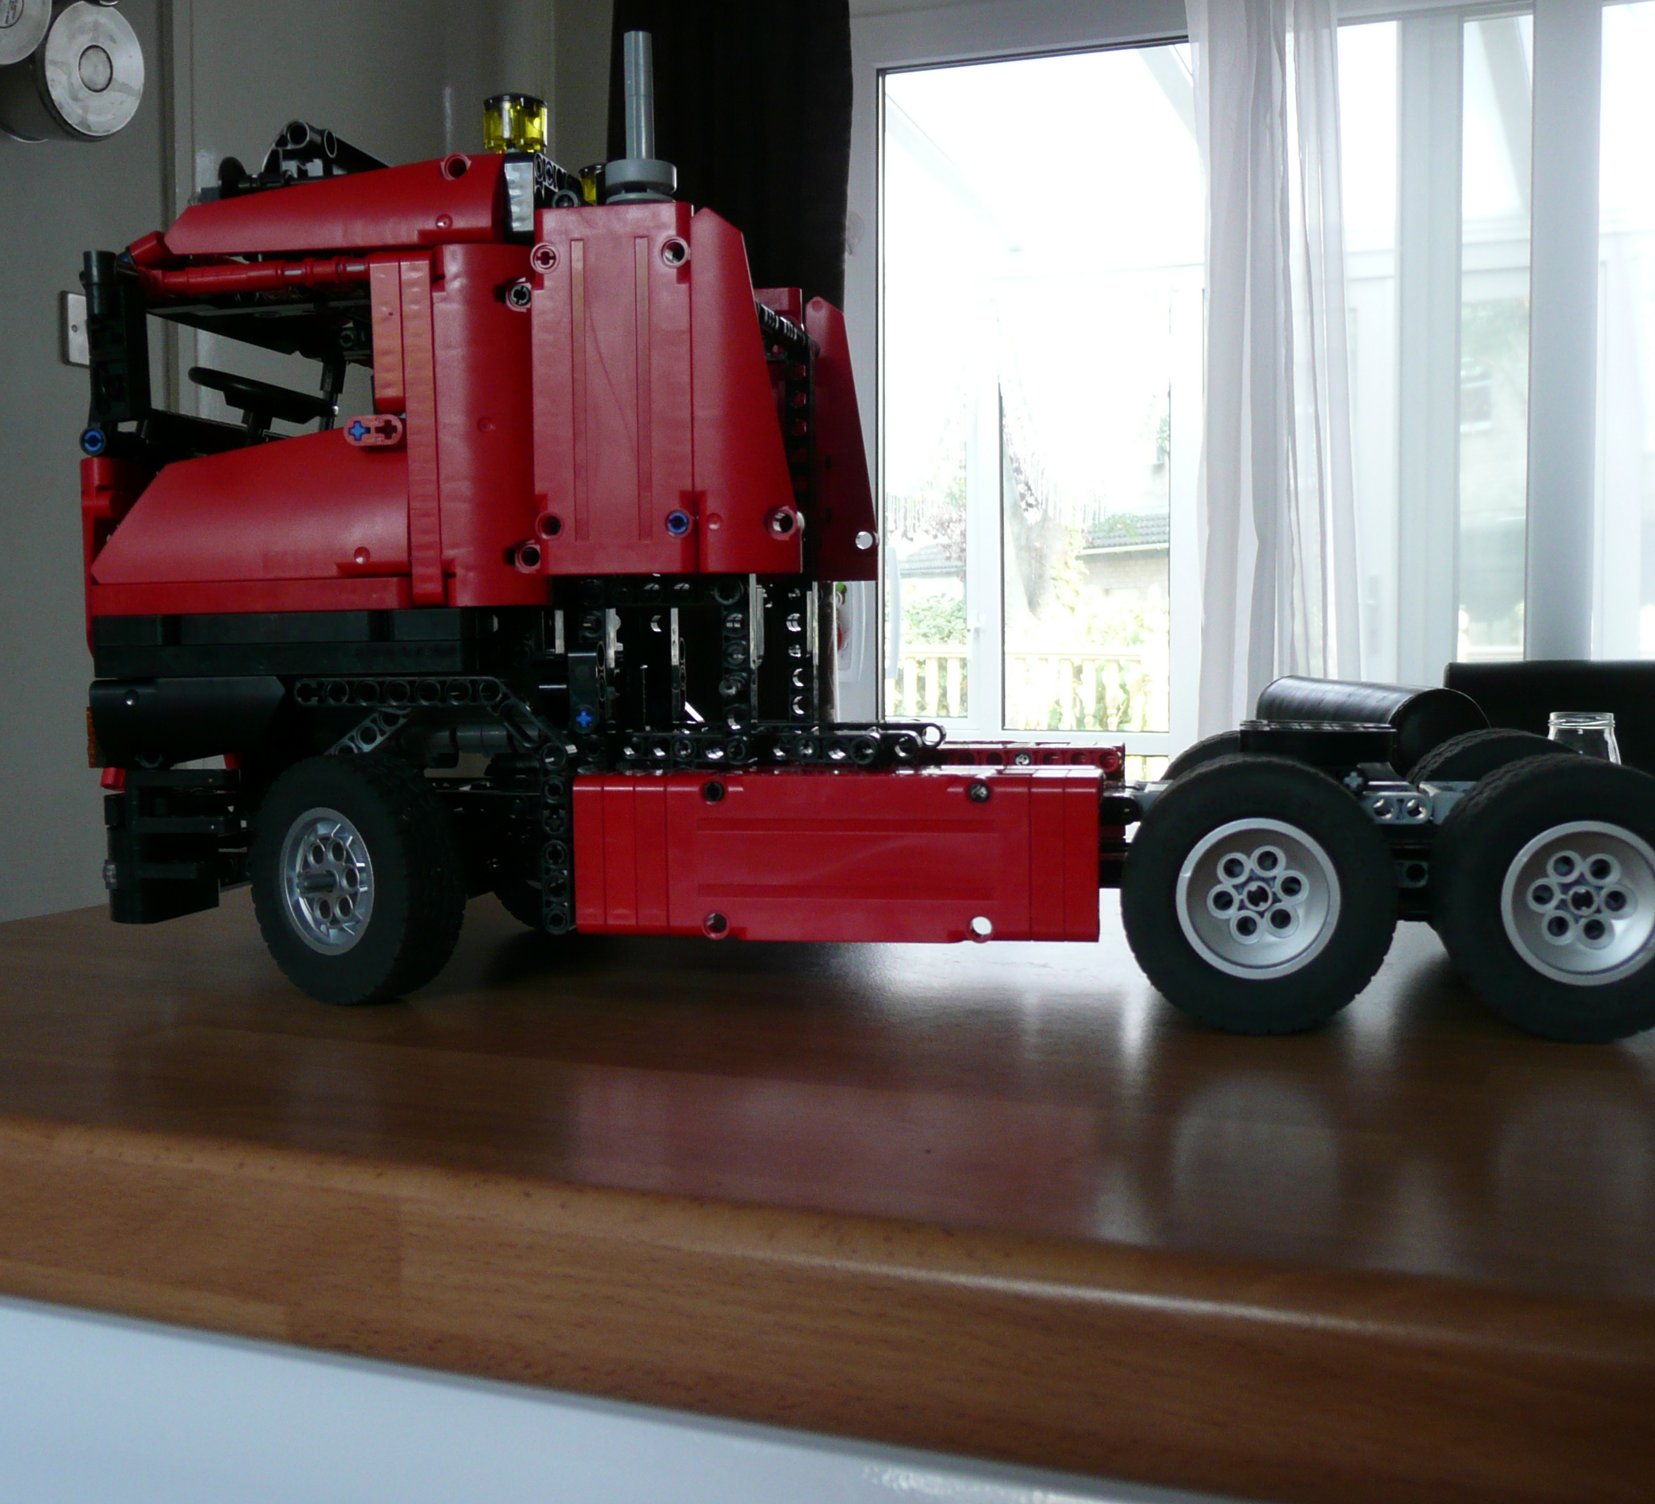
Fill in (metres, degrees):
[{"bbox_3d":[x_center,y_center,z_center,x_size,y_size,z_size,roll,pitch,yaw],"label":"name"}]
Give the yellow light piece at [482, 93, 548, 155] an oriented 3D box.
[{"bbox_3d":[-0.079,-0.159,0.555,0.016,0.013,0.016,-1,3,0],"label":"yellow light piece"}]

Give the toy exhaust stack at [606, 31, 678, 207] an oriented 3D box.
[{"bbox_3d":[-0.047,-0.159,0.556,0.018,0.045,0.018,0,3,10],"label":"toy exhaust stack"}]

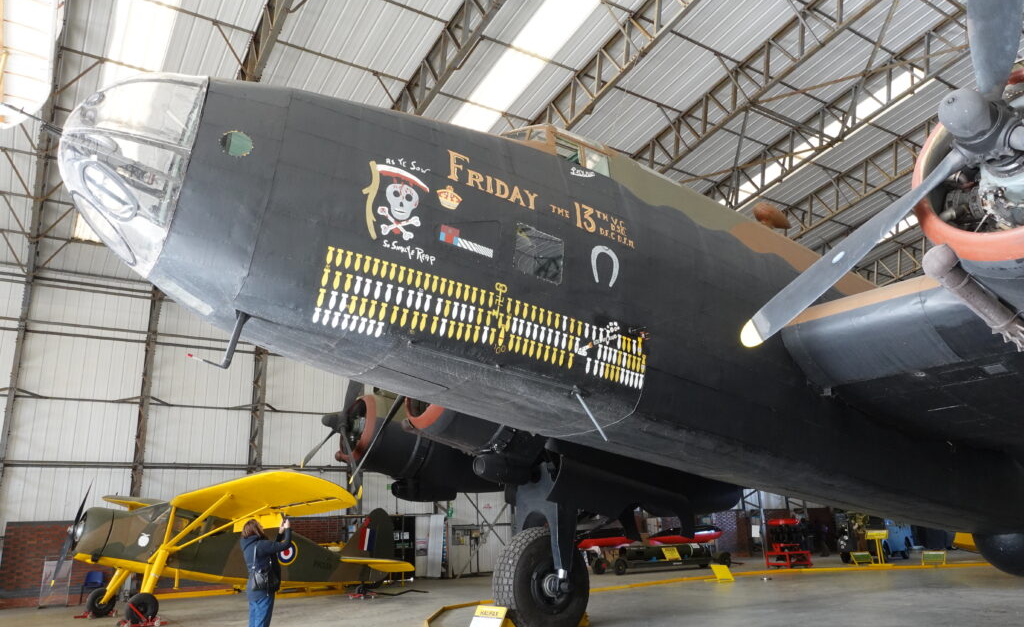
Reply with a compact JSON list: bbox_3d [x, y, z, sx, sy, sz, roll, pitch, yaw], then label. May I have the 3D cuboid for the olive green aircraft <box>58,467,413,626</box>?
[{"bbox_3d":[-5.627,5.177,15.681,7.350,2.500,11.050,13,-23,-42],"label":"olive green aircraft"}]

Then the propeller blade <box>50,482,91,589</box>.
[{"bbox_3d":[-8.267,4.114,13.408,0.180,2.100,0.200,31,-44,-34],"label":"propeller blade"}]

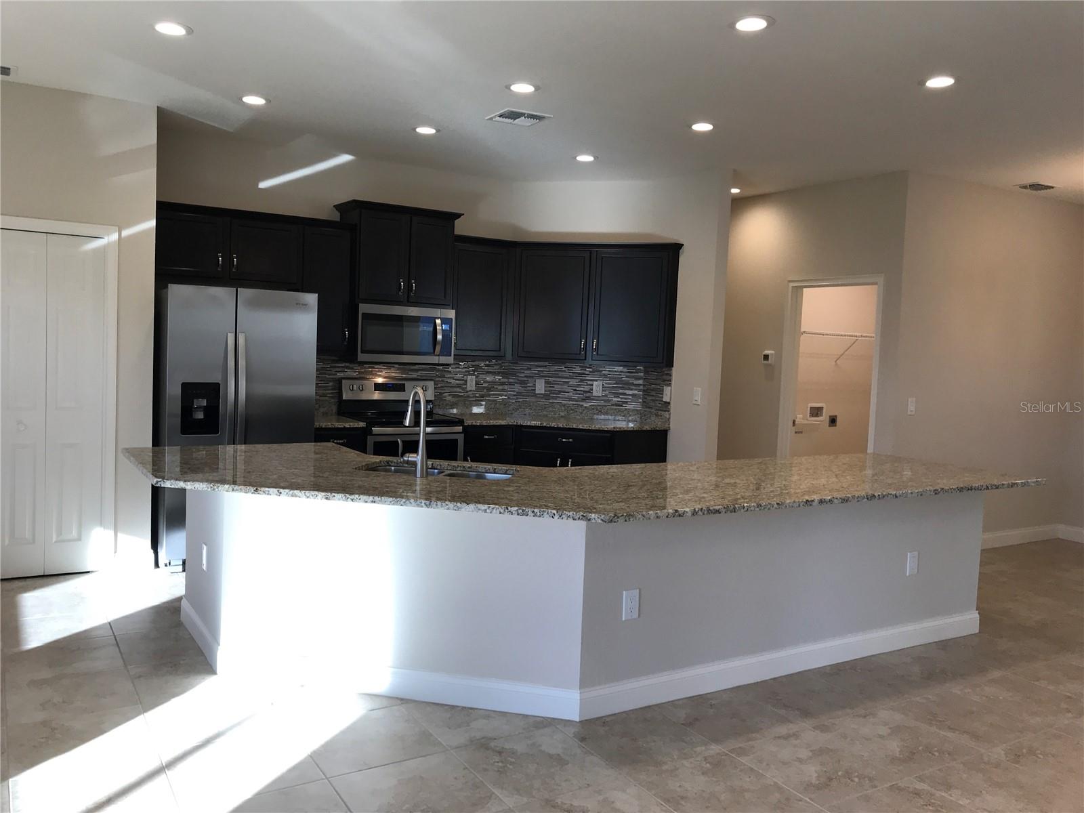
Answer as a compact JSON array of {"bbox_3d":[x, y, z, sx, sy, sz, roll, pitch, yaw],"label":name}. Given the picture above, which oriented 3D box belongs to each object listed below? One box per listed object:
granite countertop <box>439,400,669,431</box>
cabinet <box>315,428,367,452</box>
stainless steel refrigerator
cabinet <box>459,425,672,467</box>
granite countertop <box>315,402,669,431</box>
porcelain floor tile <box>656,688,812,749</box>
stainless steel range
[{"bbox_3d":[0.041,0.070,6.982,1.964,0.144,0.912,3,4,13],"label":"granite countertop"},{"bbox_3d":[-1.602,0.547,6.447,0.394,0.873,0.621,0,4,-32],"label":"cabinet"},{"bbox_3d":[-2.073,0.122,5.838,0.904,1.758,0.847,0,4,-32],"label":"stainless steel refrigerator"},{"bbox_3d":[0.014,0.574,7.029,1.929,0.873,0.885,3,4,13],"label":"cabinet"},{"bbox_3d":[-0.452,0.066,6.743,2.709,0.144,1.271,0,4,-32],"label":"granite countertop"},{"bbox_3d":[0.745,1.258,3.548,0.451,0.010,0.451,0,4,-32],"label":"porcelain floor tile"},{"bbox_3d":[-1.074,0.399,6.704,0.763,1.177,0.690,0,4,-32],"label":"stainless steel range"}]

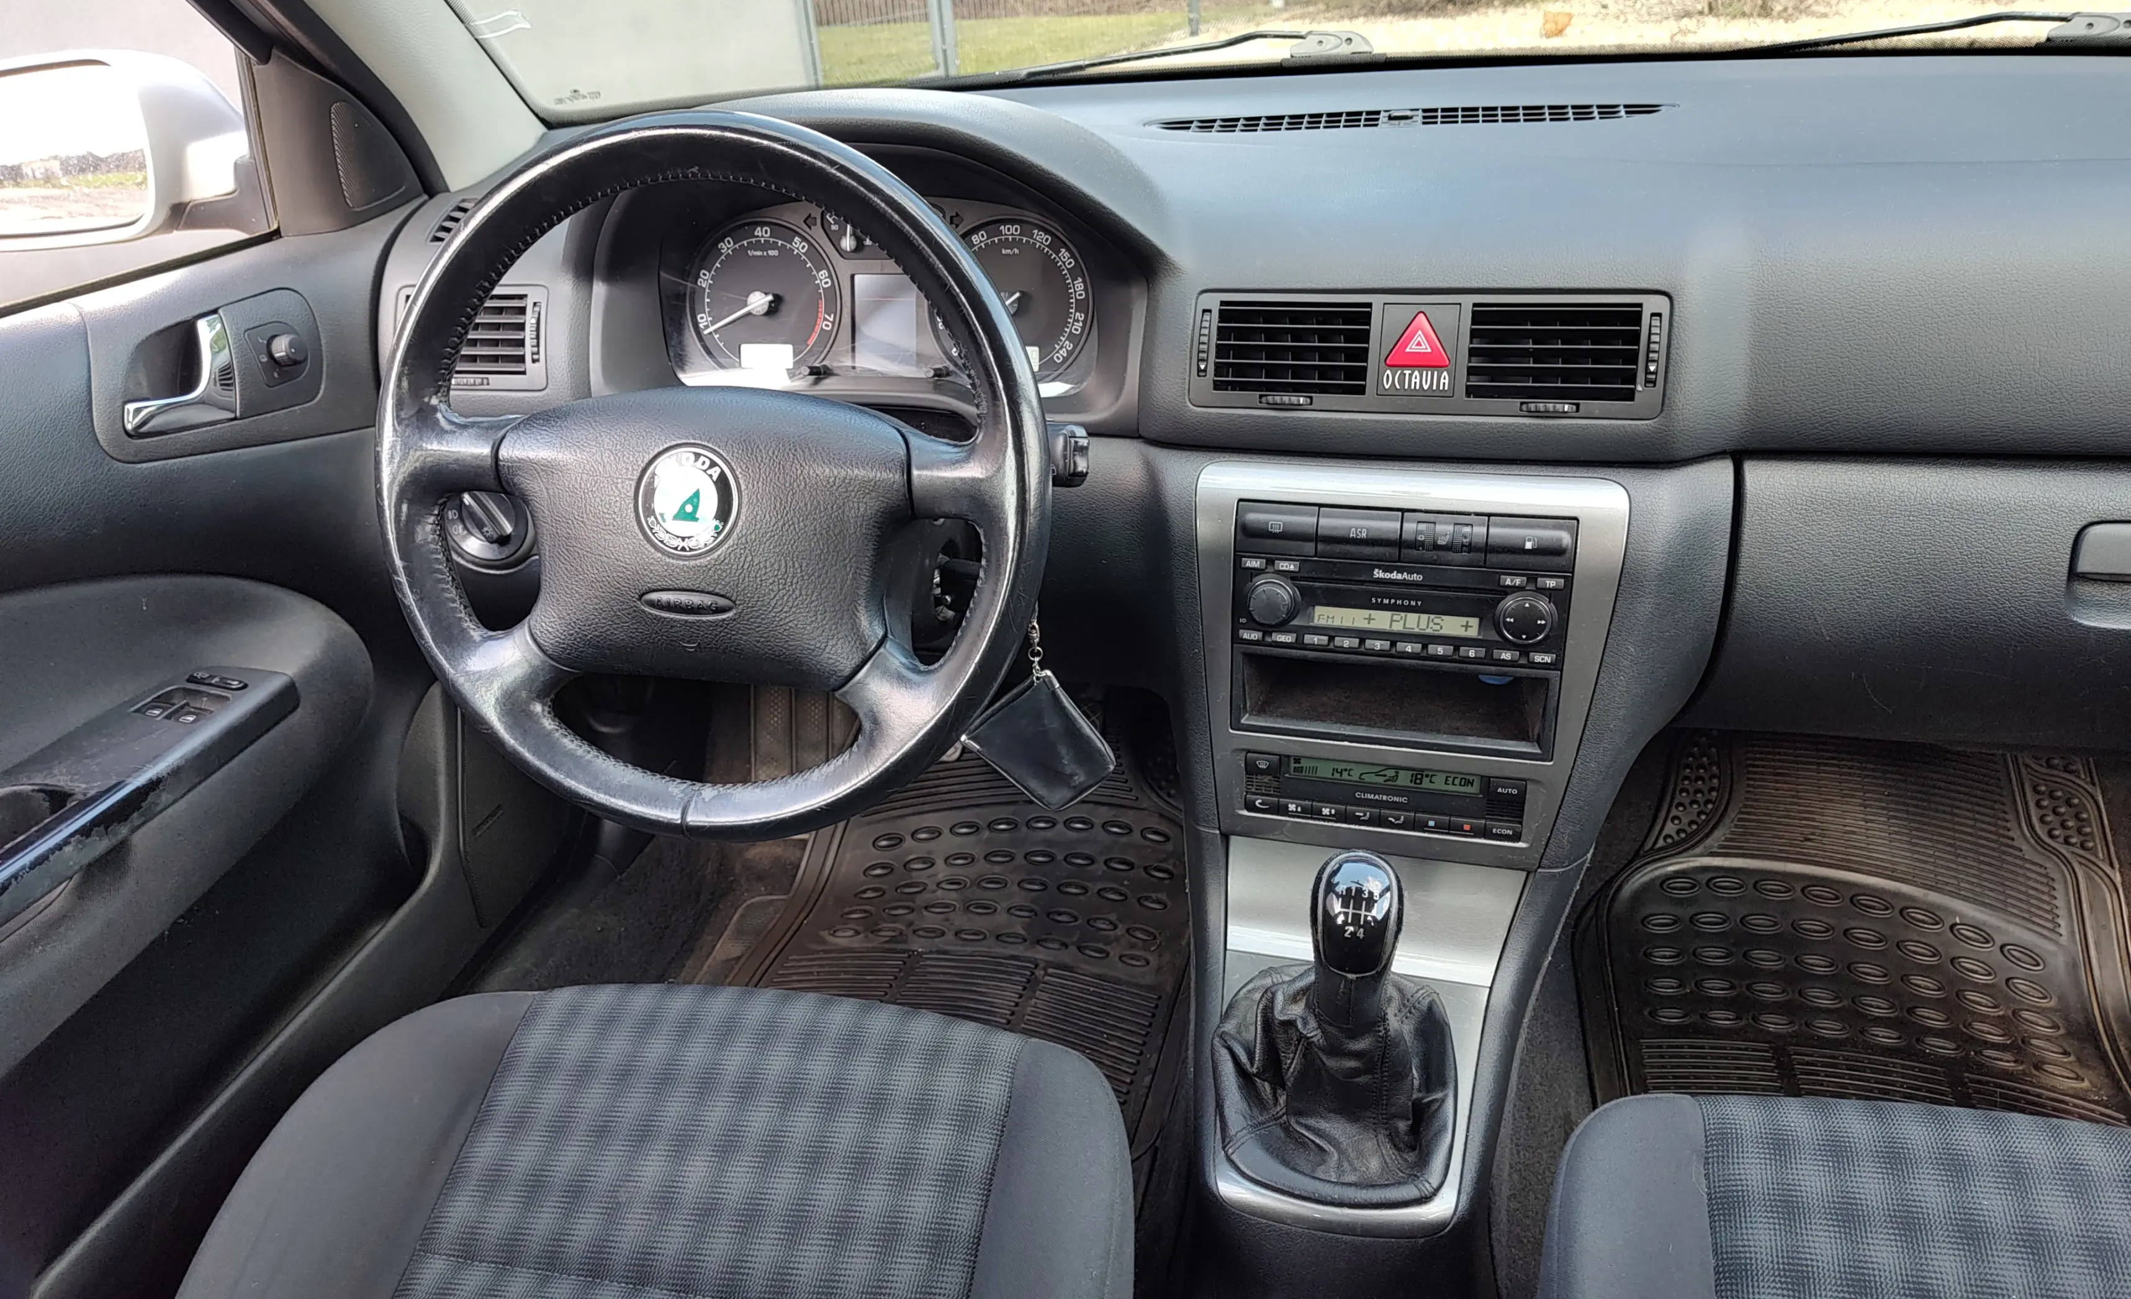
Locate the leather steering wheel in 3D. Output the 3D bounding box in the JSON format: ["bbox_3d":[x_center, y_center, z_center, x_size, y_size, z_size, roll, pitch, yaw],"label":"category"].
[{"bbox_3d":[-0.187,-0.087,0.776,0.380,0.380,0.100,2,11,12],"label":"leather steering wheel"}]

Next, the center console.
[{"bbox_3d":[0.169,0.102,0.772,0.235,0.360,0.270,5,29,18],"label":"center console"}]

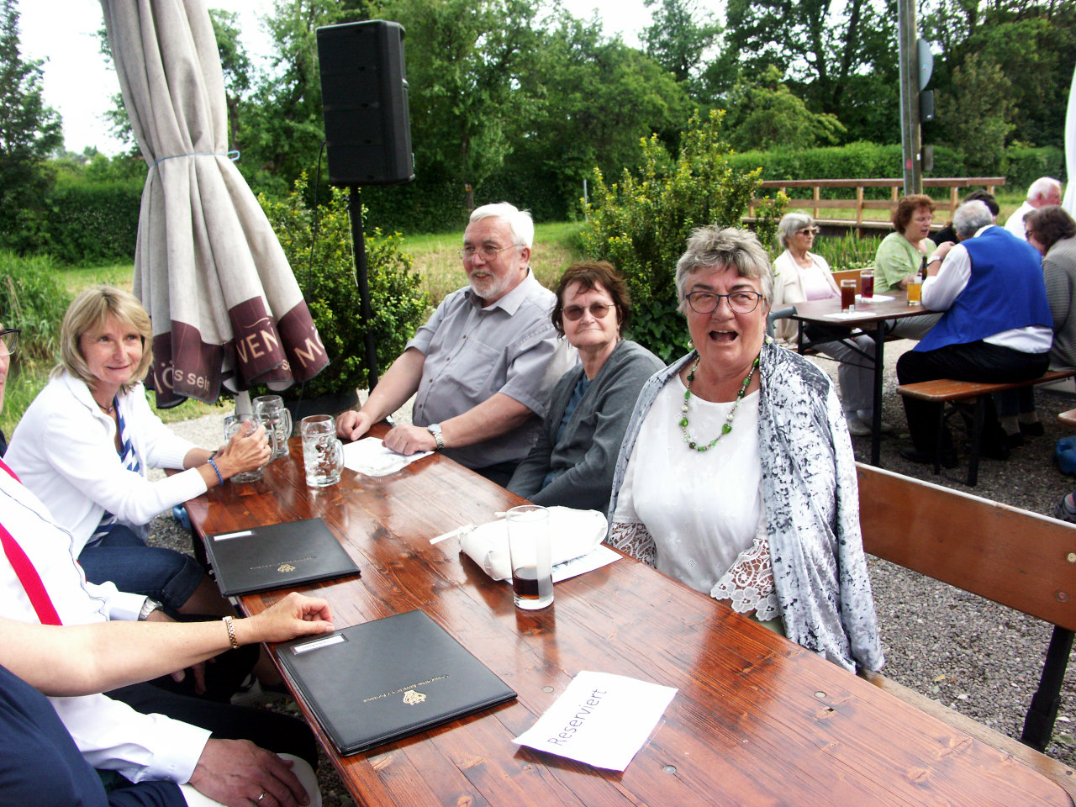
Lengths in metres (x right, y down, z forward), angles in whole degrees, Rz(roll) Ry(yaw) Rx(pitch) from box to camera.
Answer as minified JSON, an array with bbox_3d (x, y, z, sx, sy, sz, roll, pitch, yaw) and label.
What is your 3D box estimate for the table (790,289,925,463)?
[{"bbox_3d":[2.179,-0.216,4.861,2.200,0.770,0.719,-10,15,-27],"label":"table"}]

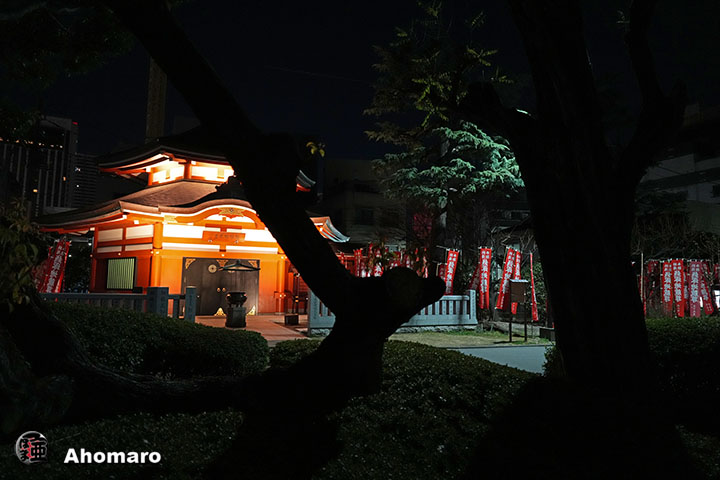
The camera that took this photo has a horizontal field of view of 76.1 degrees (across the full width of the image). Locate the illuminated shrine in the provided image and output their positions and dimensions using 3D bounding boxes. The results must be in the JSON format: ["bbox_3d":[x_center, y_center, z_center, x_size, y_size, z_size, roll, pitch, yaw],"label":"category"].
[{"bbox_3d":[-7.144,-1.381,22.593,14.530,9.484,12.584,3,-6,-23],"label":"illuminated shrine"}]

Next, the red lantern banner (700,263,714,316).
[{"bbox_3d":[11.634,1.640,15.400,0.410,1.800,0.070,-3,-5,-12],"label":"red lantern banner"}]

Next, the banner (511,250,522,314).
[{"bbox_3d":[4.471,1.225,13.100,0.410,1.800,0.070,13,-12,-39],"label":"banner"}]

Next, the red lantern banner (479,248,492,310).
[{"bbox_3d":[3.810,1.185,13.800,0.410,1.800,0.070,4,-7,-28],"label":"red lantern banner"}]

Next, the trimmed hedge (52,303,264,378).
[{"bbox_3d":[-3.172,1.528,7.580,3.400,0.900,1.900,2,-6,-12],"label":"trimmed hedge"}]

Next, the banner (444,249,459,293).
[{"bbox_3d":[2.868,1.198,14.500,0.410,1.800,0.070,20,-16,-35],"label":"banner"}]

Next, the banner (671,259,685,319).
[{"bbox_3d":[10.141,1.555,14.600,0.410,1.800,0.070,1,-6,-6],"label":"banner"}]

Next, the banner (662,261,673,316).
[{"bbox_3d":[10.043,1.598,15.000,0.410,1.800,0.070,4,-6,-8],"label":"banner"}]

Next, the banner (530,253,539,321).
[{"bbox_3d":[4.685,1.267,12.400,0.070,1.800,0.410,-3,-4,33],"label":"banner"}]

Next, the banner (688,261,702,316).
[{"bbox_3d":[10.883,1.603,14.900,0.410,1.800,0.070,5,-6,-6],"label":"banner"}]

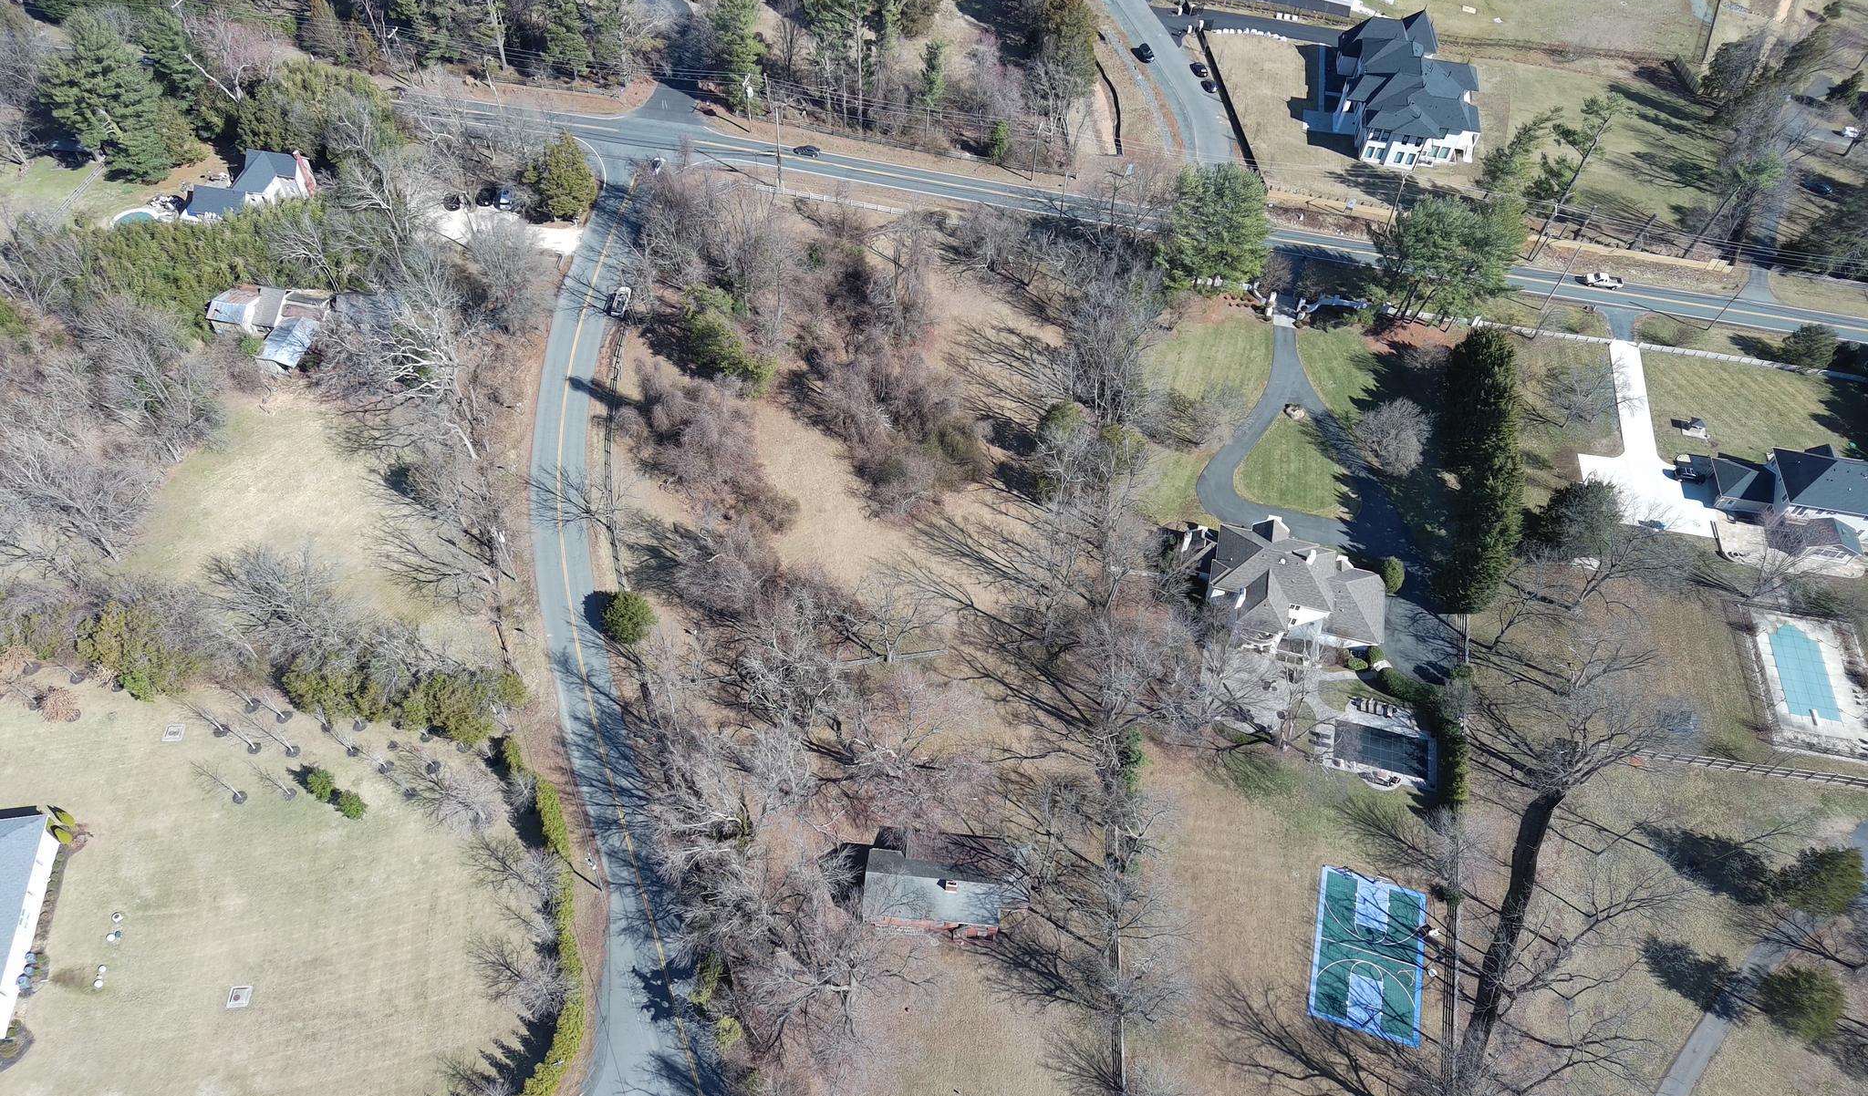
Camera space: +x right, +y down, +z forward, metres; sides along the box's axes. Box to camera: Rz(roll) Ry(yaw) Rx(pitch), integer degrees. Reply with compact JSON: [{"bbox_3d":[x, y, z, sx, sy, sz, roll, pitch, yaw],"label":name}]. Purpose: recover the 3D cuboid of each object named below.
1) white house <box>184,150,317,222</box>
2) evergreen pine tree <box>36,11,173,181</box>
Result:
[{"bbox_3d":[-108.900,-57.560,196.220,16.490,8.150,13.150,7,53,0],"label":"white house"},{"bbox_3d":[-126.650,-70.630,194.790,13.940,23.560,13.940,7,53,0],"label":"evergreen pine tree"}]

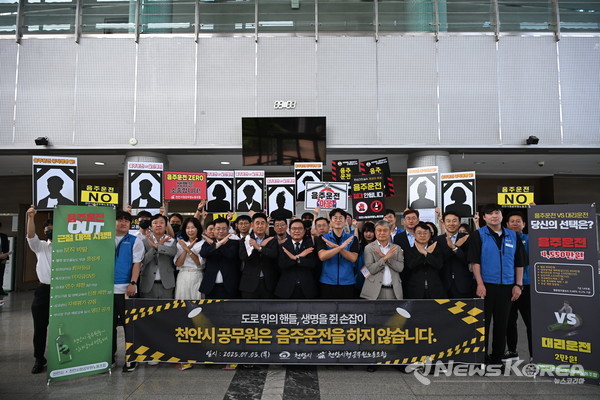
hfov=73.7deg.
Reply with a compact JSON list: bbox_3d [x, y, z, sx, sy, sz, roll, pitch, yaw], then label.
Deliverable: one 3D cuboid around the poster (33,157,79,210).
[{"bbox_3d":[-2.696,-0.173,4.423,0.420,0.594,0.015,1,9,-22],"label":"poster"}]

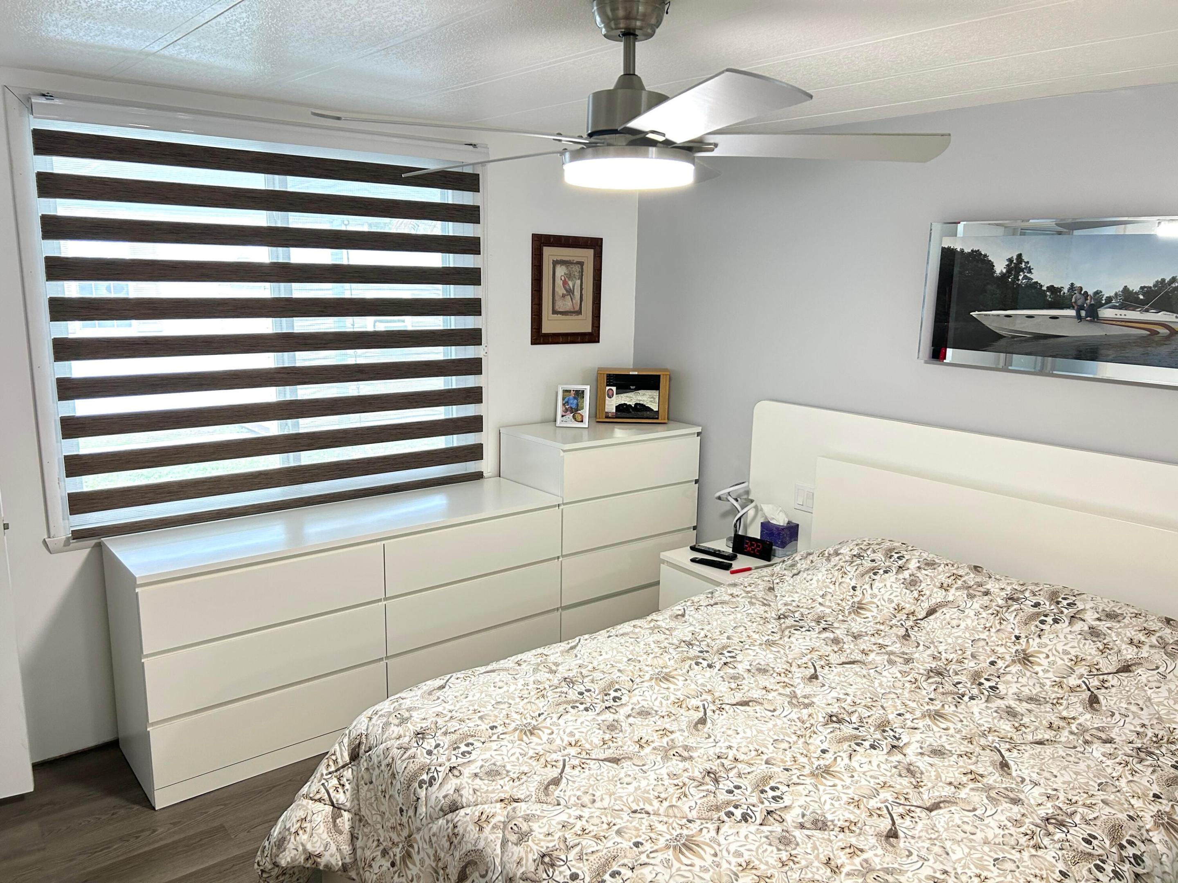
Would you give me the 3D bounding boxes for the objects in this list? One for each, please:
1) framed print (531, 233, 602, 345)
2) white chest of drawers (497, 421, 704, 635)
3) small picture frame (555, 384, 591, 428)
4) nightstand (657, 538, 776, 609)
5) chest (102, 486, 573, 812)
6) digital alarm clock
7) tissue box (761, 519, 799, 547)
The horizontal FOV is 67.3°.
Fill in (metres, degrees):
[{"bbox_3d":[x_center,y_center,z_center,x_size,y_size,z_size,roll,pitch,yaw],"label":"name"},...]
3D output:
[{"bbox_3d":[-0.105,-0.704,4.124,0.410,0.496,0.025,-8,14,-38],"label":"framed print"},{"bbox_3d":[0.052,0.429,4.123,0.800,1.000,0.480,-8,14,-38],"label":"white chest of drawers"},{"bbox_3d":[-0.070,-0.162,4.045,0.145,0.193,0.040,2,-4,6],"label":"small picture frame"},{"bbox_3d":[0.608,0.745,3.716,0.480,0.550,0.400,-7,13,-35],"label":"nightstand"},{"bbox_3d":[-0.887,0.664,3.395,1.600,0.780,0.480,-8,14,-38],"label":"chest"},{"bbox_3d":[0.683,0.438,3.663,0.178,0.077,0.037,10,14,40],"label":"digital alarm clock"},{"bbox_3d":[0.798,0.406,3.713,0.110,0.124,0.110,-7,13,-36],"label":"tissue box"}]

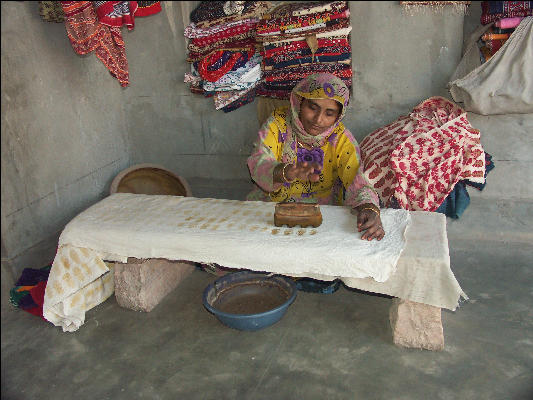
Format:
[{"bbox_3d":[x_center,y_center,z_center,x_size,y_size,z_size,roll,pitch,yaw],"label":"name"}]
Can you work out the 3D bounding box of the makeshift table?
[{"bbox_3d":[-0.063,0.256,1.926,1.516,0.350,0.445,3,21,16],"label":"makeshift table"}]

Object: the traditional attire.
[{"bbox_3d":[0.207,-0.077,2.039,0.562,0.869,0.562,1,20,11],"label":"traditional attire"}]

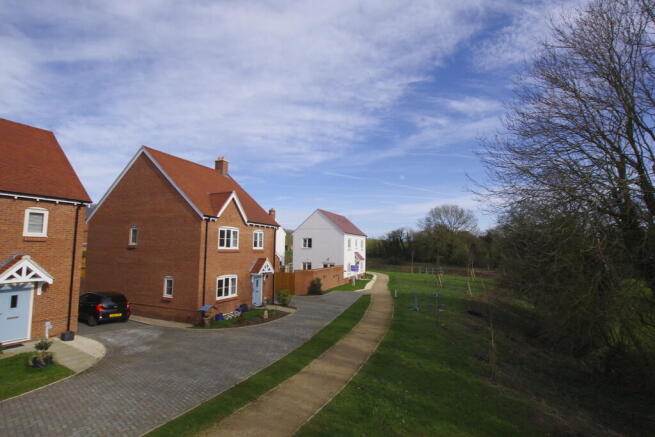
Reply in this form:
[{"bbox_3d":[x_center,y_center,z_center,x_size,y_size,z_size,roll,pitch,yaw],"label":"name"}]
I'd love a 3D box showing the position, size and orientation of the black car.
[{"bbox_3d":[-12.118,4.570,15.322,3.800,1.460,1.660,-3,-7,28],"label":"black car"}]

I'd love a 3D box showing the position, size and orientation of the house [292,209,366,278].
[{"bbox_3d":[0.796,3.338,37.087,6.730,8.020,9.210,-3,-7,23],"label":"house"}]

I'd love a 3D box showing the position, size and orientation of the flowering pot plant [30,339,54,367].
[{"bbox_3d":[-8.789,4.082,9.010,0.500,0.800,0.520,-3,-7,23],"label":"flowering pot plant"}]

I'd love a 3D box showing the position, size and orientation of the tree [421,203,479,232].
[{"bbox_3d":[31.768,3.823,75.021,14.500,15.030,14.000,0,-6,0],"label":"tree"}]

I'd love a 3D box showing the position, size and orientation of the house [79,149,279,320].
[{"bbox_3d":[-9.311,0.679,19.785,10.210,10.150,7.100,-3,-7,23],"label":"house"}]

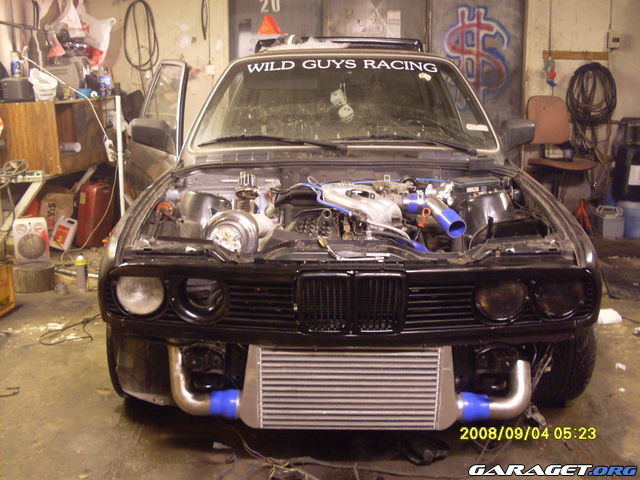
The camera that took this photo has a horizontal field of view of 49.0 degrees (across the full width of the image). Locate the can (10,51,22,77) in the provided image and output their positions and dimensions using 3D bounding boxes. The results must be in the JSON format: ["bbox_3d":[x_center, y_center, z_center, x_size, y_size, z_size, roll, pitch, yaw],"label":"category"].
[{"bbox_3d":[-2.269,-1.313,5.250,0.066,0.200,0.066,-5,14,-20],"label":"can"}]

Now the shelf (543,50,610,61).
[{"bbox_3d":[2.291,-1.654,6.300,0.590,0.085,0.060,0,13,0],"label":"shelf"}]

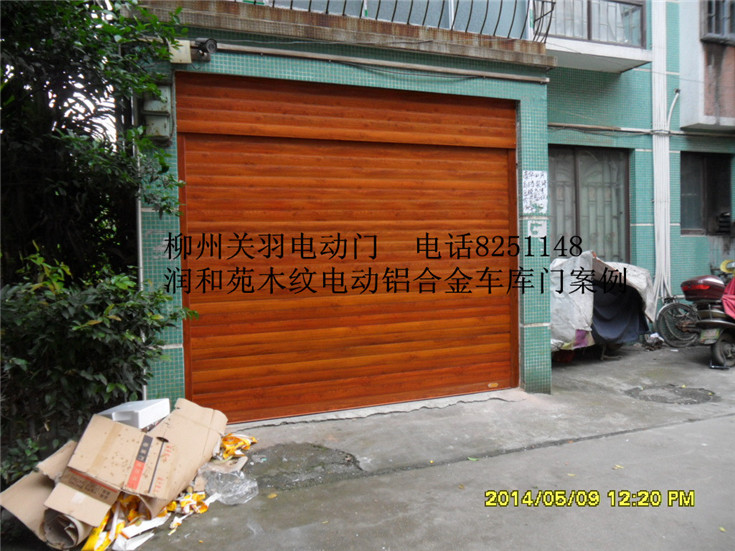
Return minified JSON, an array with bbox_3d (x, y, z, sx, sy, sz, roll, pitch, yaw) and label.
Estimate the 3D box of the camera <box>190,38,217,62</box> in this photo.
[{"bbox_3d":[-1.082,-1.484,3.780,0.168,0.132,0.100,15,9,31],"label":"camera"}]

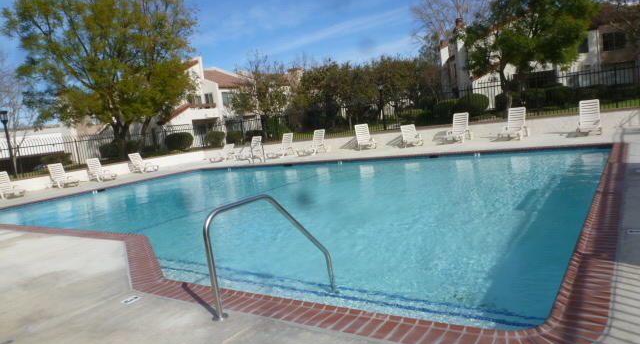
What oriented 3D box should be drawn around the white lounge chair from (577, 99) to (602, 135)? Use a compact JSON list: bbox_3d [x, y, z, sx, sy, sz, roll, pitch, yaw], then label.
[{"bbox_3d":[8.767,-1.793,14.472,0.690,1.043,1.580,-3,8,35],"label":"white lounge chair"}]

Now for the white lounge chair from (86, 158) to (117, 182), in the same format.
[{"bbox_3d":[-9.704,-0.128,19.792,1.580,0.992,0.690,-2,8,38],"label":"white lounge chair"}]

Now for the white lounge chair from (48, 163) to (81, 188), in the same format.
[{"bbox_3d":[-10.656,0.140,18.490,1.600,0.973,0.690,-2,8,38],"label":"white lounge chair"}]

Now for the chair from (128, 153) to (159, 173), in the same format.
[{"bbox_3d":[-8.755,-0.470,22.079,1.650,0.947,0.690,-3,8,35],"label":"chair"}]

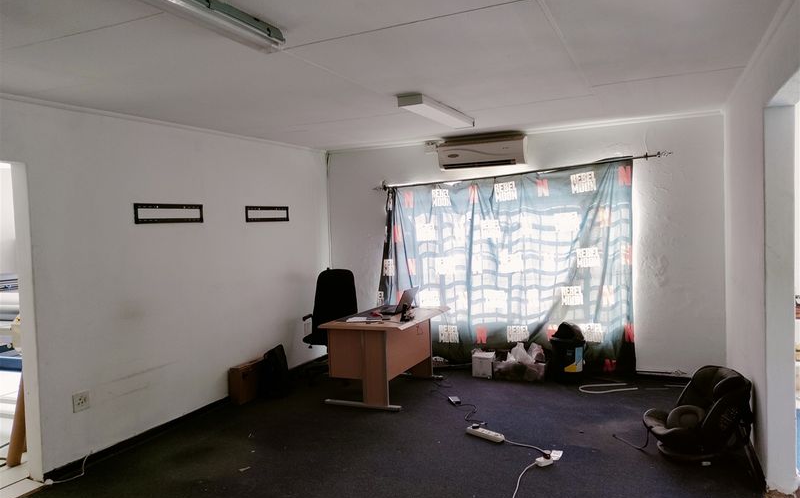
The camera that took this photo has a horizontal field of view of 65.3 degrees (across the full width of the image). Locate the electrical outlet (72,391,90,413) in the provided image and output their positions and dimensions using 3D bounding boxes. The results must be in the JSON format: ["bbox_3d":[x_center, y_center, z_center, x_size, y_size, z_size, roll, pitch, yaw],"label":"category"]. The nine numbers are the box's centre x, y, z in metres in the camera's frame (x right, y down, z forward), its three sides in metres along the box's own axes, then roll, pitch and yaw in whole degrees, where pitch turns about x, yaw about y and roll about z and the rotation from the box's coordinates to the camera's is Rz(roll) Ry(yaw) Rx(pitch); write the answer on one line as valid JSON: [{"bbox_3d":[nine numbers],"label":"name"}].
[{"bbox_3d":[-2.140,1.027,4.202,0.015,0.118,0.125,-1,3,23],"label":"electrical outlet"}]

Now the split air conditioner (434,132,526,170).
[{"bbox_3d":[0.869,-0.995,6.553,0.910,0.290,0.210,-1,3,23],"label":"split air conditioner"}]

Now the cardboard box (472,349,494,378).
[{"bbox_3d":[0.840,1.151,6.151,0.200,0.210,0.180,-1,3,27],"label":"cardboard box"}]

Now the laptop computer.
[{"bbox_3d":[-0.016,0.488,5.895,0.280,0.215,0.330,-1,3,23],"label":"laptop computer"}]

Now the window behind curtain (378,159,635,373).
[{"bbox_3d":[1.007,0.201,6.573,2.750,2.100,0.150,-1,3,23],"label":"window behind curtain"}]

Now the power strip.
[{"bbox_3d":[0.628,1.360,4.584,0.320,0.045,0.060,0,3,41],"label":"power strip"}]

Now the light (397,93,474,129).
[{"bbox_3d":[0.319,-1.053,4.881,0.175,0.063,1.280,-1,3,23],"label":"light"}]

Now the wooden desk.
[{"bbox_3d":[-0.112,0.989,5.984,0.810,0.730,1.200,-1,3,23],"label":"wooden desk"}]

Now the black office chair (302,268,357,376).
[{"bbox_3d":[-0.747,0.793,6.420,0.630,1.120,0.670,-1,3,23],"label":"black office chair"}]

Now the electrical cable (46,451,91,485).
[{"bbox_3d":[-2.168,1.464,4.179,0.150,0.075,0.390,-1,3,23],"label":"electrical cable"}]

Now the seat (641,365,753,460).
[{"bbox_3d":[1.940,1.047,4.117,0.640,0.530,0.450,-3,3,-15],"label":"seat"}]

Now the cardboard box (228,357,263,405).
[{"bbox_3d":[-1.388,1.207,5.690,0.125,0.310,0.400,-1,3,23],"label":"cardboard box"}]

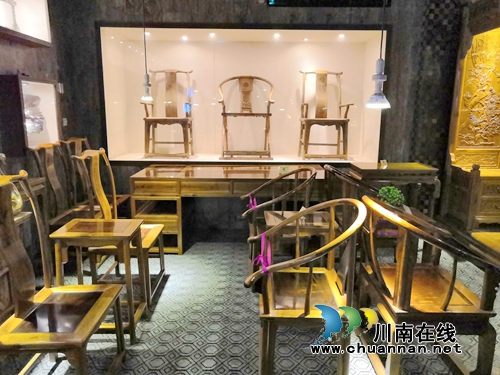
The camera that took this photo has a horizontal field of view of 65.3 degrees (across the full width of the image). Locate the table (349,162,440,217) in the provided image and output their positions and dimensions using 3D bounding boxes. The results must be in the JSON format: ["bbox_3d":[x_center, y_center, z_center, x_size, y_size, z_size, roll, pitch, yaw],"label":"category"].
[{"bbox_3d":[1.606,0.165,4.538,0.827,0.846,0.498,0,12,-1],"label":"table"}]

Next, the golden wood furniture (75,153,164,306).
[{"bbox_3d":[-1.004,0.288,3.117,0.525,1.145,0.596,0,12,-1],"label":"golden wood furniture"}]

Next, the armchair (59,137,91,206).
[{"bbox_3d":[-1.625,0.048,4.228,0.524,1.143,0.604,0,12,-1],"label":"armchair"}]

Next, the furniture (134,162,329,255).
[{"bbox_3d":[-0.172,0.210,4.365,2.042,0.797,0.906,0,12,-1],"label":"furniture"}]

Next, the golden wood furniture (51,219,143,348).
[{"bbox_3d":[-0.971,0.613,2.596,0.485,0.726,0.378,0,12,-1],"label":"golden wood furniture"}]

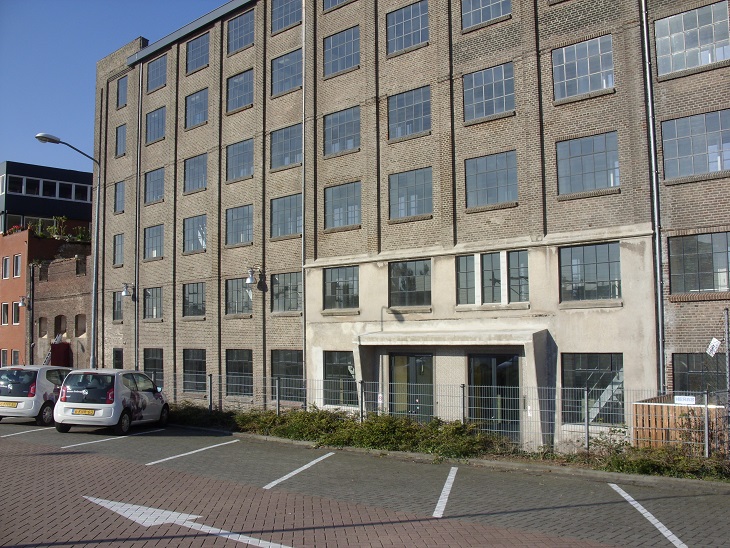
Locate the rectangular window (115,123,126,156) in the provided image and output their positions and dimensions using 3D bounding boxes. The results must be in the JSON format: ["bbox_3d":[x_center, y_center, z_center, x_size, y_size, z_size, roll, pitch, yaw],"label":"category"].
[{"bbox_3d":[-11.886,-6.483,38.963,0.140,1.424,0.974,4,-6,-43],"label":"rectangular window"}]

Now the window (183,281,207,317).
[{"bbox_3d":[-7.318,1.123,34.224,0.150,1.438,1.815,4,-6,-44],"label":"window"}]

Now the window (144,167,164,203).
[{"bbox_3d":[-9.421,-3.978,36.133,0.160,1.426,1.767,3,-6,-44],"label":"window"}]

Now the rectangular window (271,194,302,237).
[{"bbox_3d":[-2.837,-2.088,28.835,0.140,1.430,1.798,4,-6,-43],"label":"rectangular window"}]

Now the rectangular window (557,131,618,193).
[{"bbox_3d":[5.604,-2.773,20.287,0.140,1.430,1.752,4,-6,-45],"label":"rectangular window"}]

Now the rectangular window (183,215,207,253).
[{"bbox_3d":[-7.105,-1.672,33.367,0.140,1.430,1.767,4,-6,-43],"label":"rectangular window"}]

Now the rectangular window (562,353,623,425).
[{"bbox_3d":[5.635,2.850,19.758,0.160,1.827,1.792,3,-6,-44],"label":"rectangular window"}]

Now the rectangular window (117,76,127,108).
[{"bbox_3d":[-11.832,-8.865,39.052,0.140,1.420,0.979,4,-6,-44],"label":"rectangular window"}]

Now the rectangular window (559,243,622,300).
[{"bbox_3d":[5.672,-0.045,20.171,0.140,1.408,1.758,4,-6,-44],"label":"rectangular window"}]

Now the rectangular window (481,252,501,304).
[{"bbox_3d":[3.516,0.125,22.377,0.140,1.408,0.645,4,-6,-44],"label":"rectangular window"}]

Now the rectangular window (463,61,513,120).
[{"bbox_3d":[3.531,-5.165,22.763,0.140,1.430,1.783,4,-6,-44],"label":"rectangular window"}]

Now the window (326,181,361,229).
[{"bbox_3d":[-0.743,-2.311,27.007,0.140,1.450,1.789,4,-6,-44],"label":"window"}]

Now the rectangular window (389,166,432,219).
[{"bbox_3d":[1.375,-2.477,24.549,0.140,1.430,1.759,4,-6,-45],"label":"rectangular window"}]

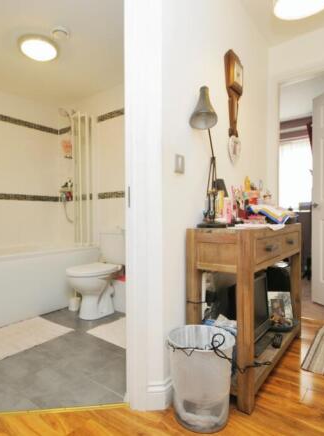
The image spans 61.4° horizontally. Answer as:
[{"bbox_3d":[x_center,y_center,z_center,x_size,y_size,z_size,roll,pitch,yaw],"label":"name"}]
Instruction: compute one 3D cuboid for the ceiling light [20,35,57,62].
[{"bbox_3d":[-0.962,-1.315,2.120,0.310,0.080,0.310,0,0,0],"label":"ceiling light"}]

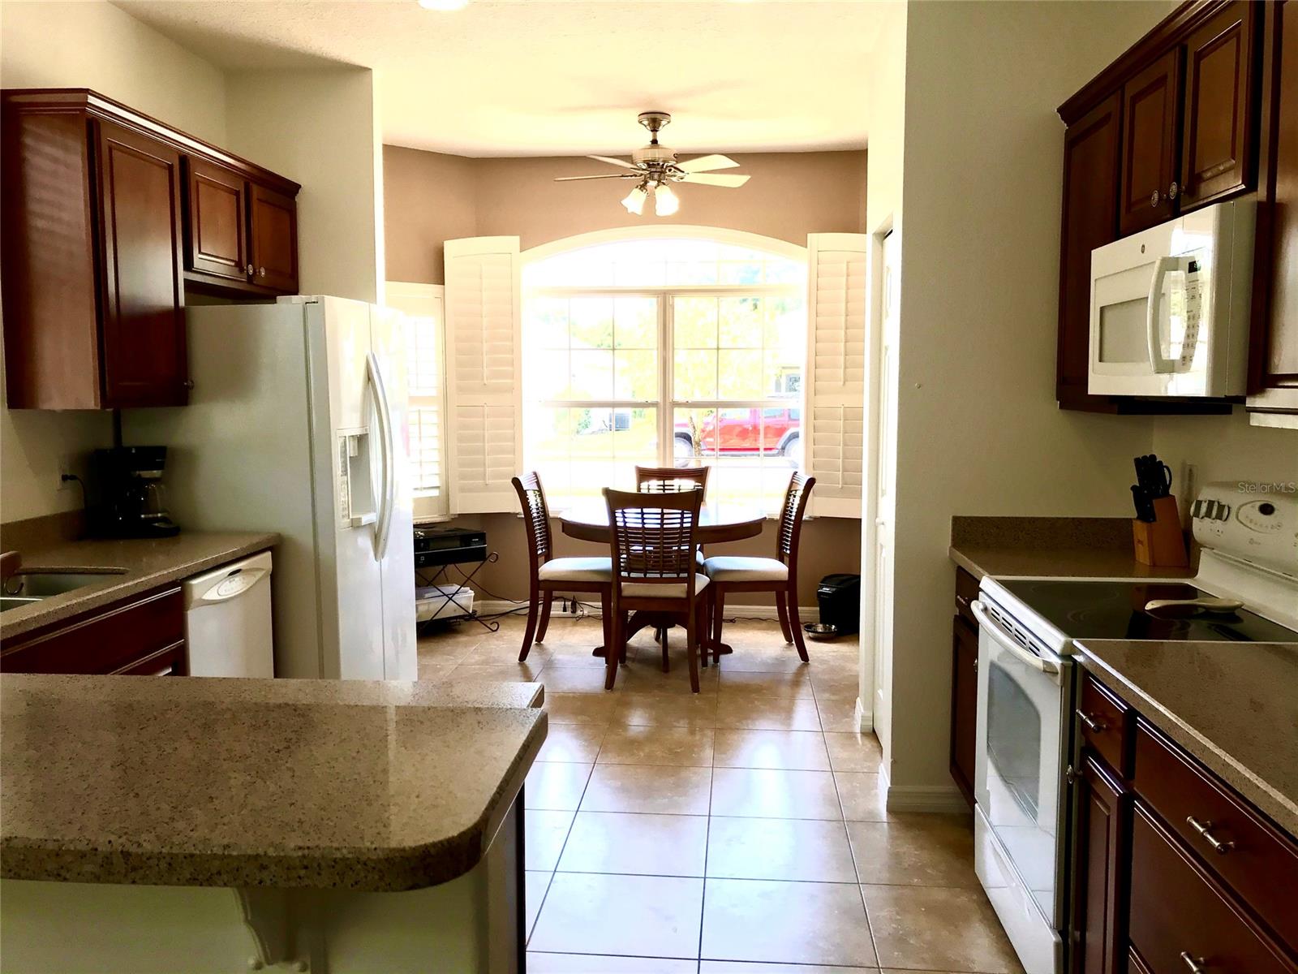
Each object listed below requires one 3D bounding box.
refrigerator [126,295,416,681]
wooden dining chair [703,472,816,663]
[{"bbox_3d":[-1.495,0.159,4.397,0.860,1.785,0.915,0,6,5],"label":"refrigerator"},{"bbox_3d":[0.582,0.422,5.734,0.560,0.985,0.490,0,6,-2],"label":"wooden dining chair"}]

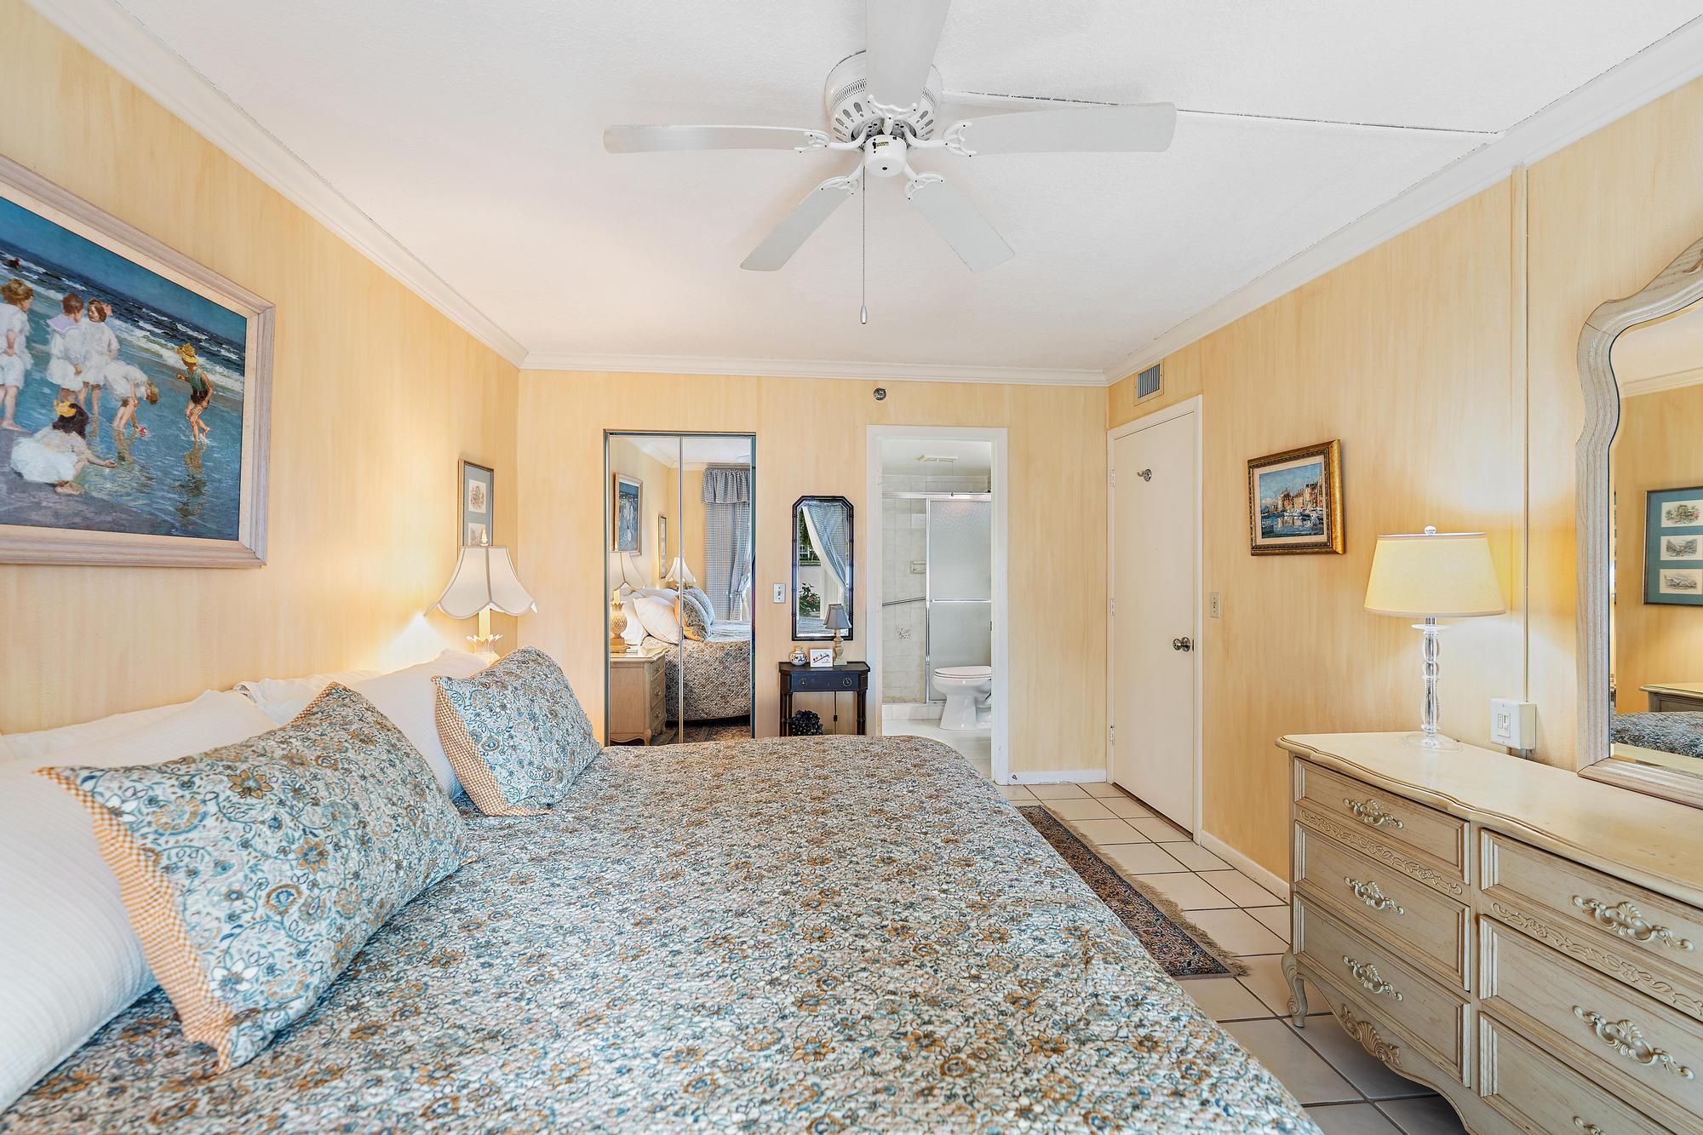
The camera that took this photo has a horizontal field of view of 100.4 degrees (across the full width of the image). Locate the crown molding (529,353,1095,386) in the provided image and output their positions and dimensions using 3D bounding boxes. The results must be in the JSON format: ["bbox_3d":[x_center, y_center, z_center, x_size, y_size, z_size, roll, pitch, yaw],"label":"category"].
[{"bbox_3d":[-0.139,-1.123,4.047,3.394,0.075,0.075,0,1,-6],"label":"crown molding"}]

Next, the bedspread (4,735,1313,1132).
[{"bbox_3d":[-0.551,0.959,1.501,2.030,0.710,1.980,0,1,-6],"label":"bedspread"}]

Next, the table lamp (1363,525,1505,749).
[{"bbox_3d":[1.623,0.189,1.980,0.305,0.615,0.305,0,1,-6],"label":"table lamp"}]

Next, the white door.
[{"bbox_3d":[1.611,0.269,3.781,0.045,2.030,0.800,0,1,-6],"label":"white door"}]

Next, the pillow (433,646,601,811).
[{"bbox_3d":[-0.919,0.432,2.060,0.190,0.420,0.640,-25,3,-5],"label":"pillow"}]

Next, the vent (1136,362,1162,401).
[{"bbox_3d":[1.584,-0.984,3.805,0.025,0.175,0.270,0,1,-6],"label":"vent"}]

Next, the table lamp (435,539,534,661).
[{"bbox_3d":[-1.475,0.242,2.865,0.400,0.790,0.400,0,1,-6],"label":"table lamp"}]

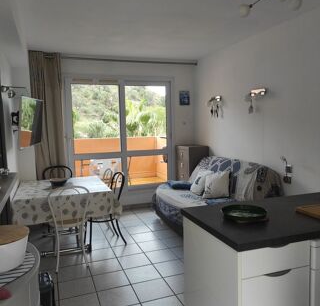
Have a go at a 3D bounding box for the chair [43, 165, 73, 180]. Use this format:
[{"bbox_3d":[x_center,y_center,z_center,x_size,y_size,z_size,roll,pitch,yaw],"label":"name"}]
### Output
[{"bbox_3d":[-1.417,0.647,4.367,0.412,0.880,0.515,-4,6,-20],"label":"chair"}]

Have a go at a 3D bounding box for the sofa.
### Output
[{"bbox_3d":[0.655,0.590,4.105,1.045,0.920,1.841,-4,6,-20],"label":"sofa"}]

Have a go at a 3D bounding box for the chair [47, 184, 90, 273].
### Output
[{"bbox_3d":[-0.960,0.743,3.284,0.402,0.870,0.499,-4,6,-20],"label":"chair"}]

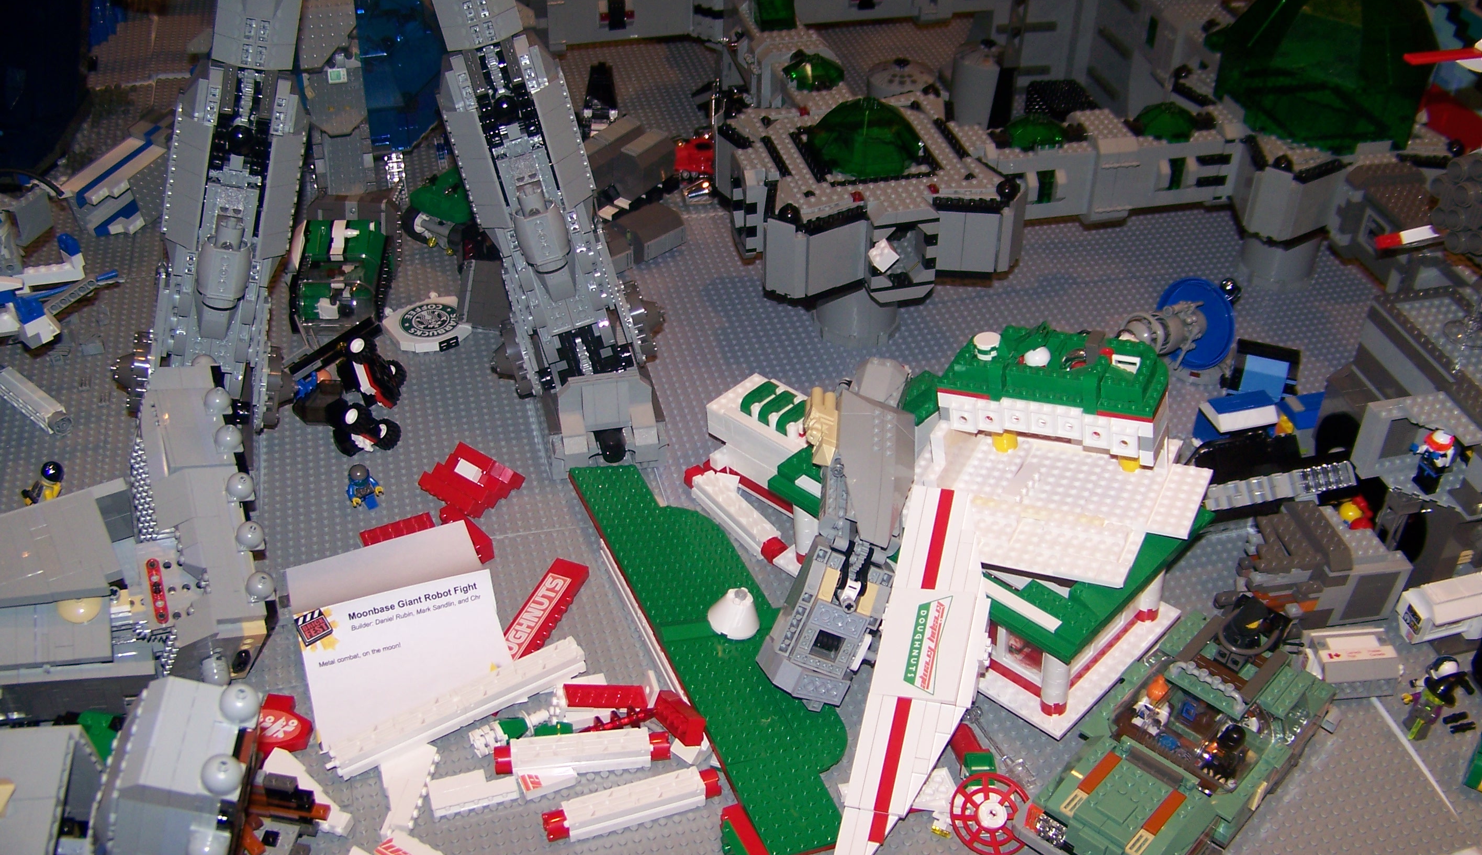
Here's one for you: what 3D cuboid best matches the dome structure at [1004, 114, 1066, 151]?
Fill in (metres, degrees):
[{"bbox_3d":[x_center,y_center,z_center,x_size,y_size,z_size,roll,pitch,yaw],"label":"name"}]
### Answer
[{"bbox_3d":[0.221,-0.226,1.124,0.047,0.019,0.047,-8,39,-12],"label":"dome structure"}]

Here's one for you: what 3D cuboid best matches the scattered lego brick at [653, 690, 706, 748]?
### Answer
[{"bbox_3d":[-0.034,0.167,0.859,0.011,0.016,0.032,-1,24,-40],"label":"scattered lego brick"}]

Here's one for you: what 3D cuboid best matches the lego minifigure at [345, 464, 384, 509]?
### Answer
[{"bbox_3d":[-0.254,0.041,1.013,0.025,0.041,0.018,-23,44,-27],"label":"lego minifigure"}]

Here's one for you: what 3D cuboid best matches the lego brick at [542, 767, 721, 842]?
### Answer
[{"bbox_3d":[-0.059,0.207,0.825,0.098,0.016,0.016,-11,40,-15],"label":"lego brick"}]

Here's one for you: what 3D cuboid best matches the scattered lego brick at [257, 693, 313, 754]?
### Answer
[{"bbox_3d":[-0.269,0.173,0.869,0.047,0.009,0.047,2,38,2],"label":"scattered lego brick"}]

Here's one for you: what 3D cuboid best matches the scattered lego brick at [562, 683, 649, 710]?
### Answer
[{"bbox_3d":[-0.080,0.160,0.875,0.048,0.005,0.016,1,40,-19],"label":"scattered lego brick"}]

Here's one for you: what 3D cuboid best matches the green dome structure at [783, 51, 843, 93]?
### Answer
[{"bbox_3d":[0.059,-0.289,1.201,0.047,0.019,0.047,-8,39,-12],"label":"green dome structure"}]

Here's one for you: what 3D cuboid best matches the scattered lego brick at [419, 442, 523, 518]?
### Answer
[{"bbox_3d":[-0.189,0.036,1.039,0.059,0.018,0.048,-30,48,-34],"label":"scattered lego brick"}]

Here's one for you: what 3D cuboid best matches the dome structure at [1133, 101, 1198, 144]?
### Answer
[{"bbox_3d":[0.325,-0.236,1.139,0.047,0.019,0.047,-8,39,-12],"label":"dome structure"}]

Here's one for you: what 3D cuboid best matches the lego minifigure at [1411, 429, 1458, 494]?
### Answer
[{"bbox_3d":[0.450,0.022,0.974,0.019,0.043,0.026,-9,39,-12],"label":"lego minifigure"}]

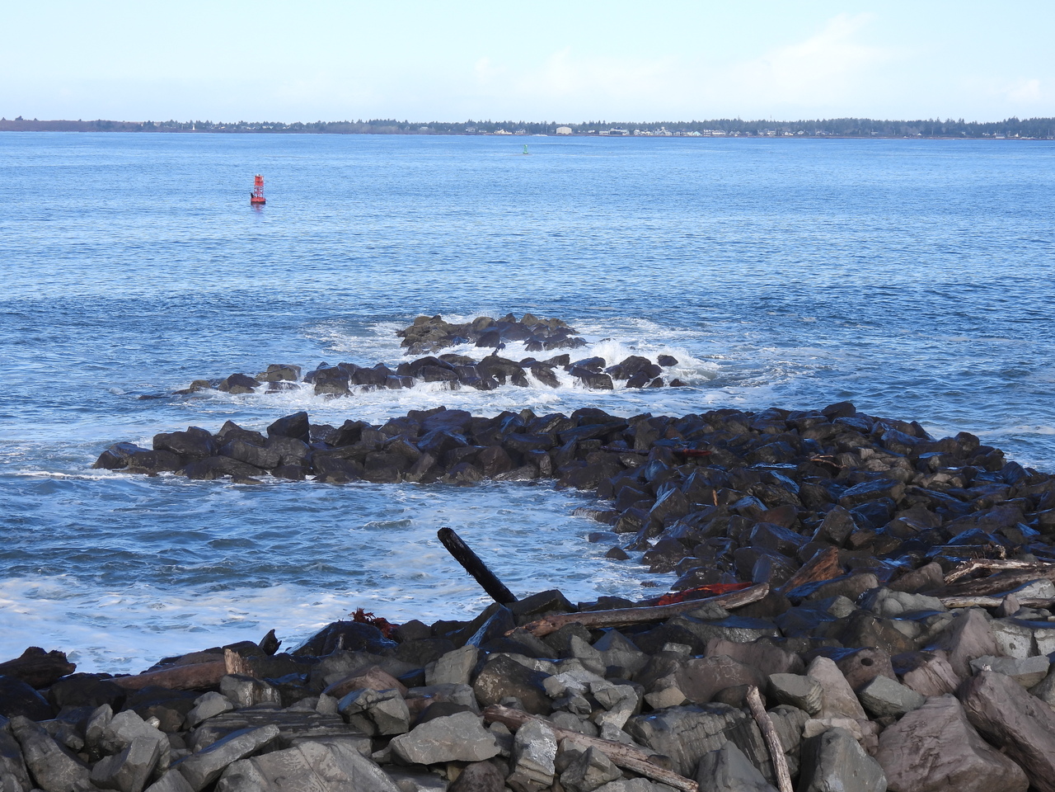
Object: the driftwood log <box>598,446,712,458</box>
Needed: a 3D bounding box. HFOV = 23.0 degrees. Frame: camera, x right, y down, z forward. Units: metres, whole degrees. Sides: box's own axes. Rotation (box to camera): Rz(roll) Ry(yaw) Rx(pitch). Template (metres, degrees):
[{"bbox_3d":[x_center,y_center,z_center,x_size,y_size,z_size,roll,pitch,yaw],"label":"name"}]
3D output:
[{"bbox_3d":[4.367,1.896,88.278,4.000,0.330,0.330,2,6,15],"label":"driftwood log"}]

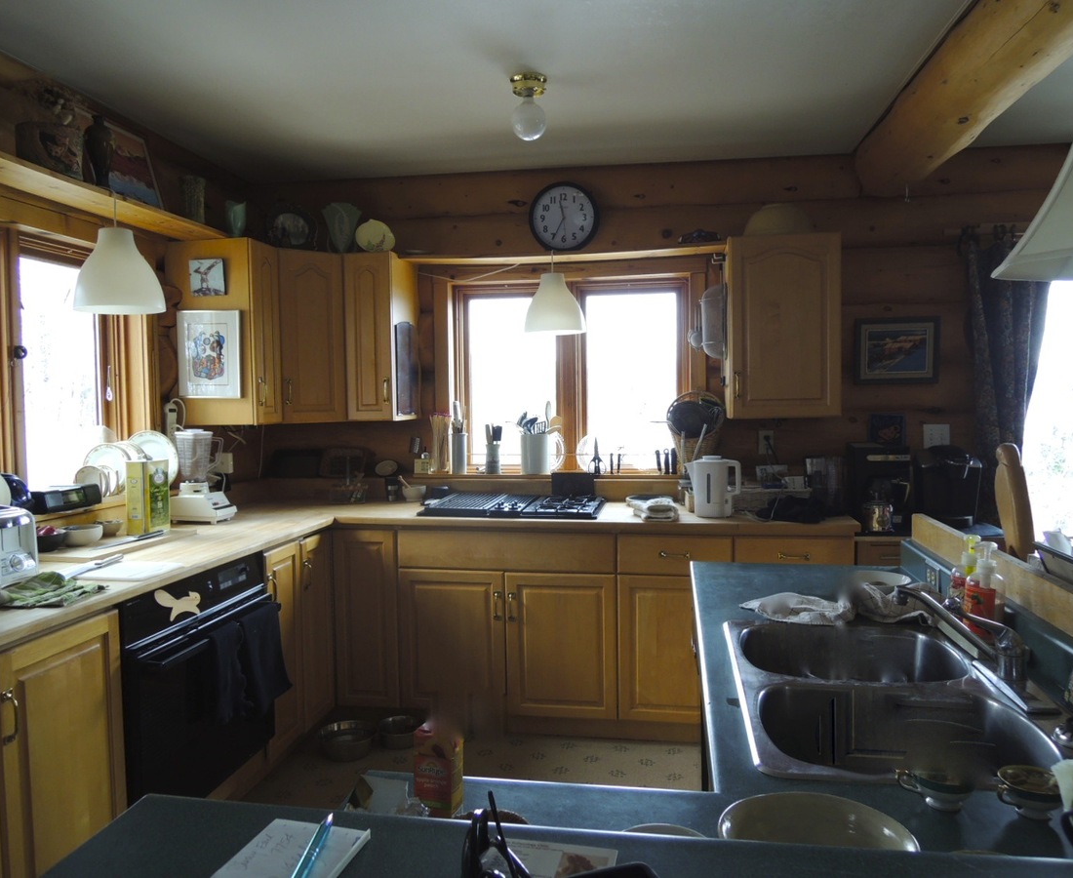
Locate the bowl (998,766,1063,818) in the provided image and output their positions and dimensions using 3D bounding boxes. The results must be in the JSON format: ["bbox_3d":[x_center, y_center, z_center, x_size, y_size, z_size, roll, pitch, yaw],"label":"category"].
[{"bbox_3d":[0.574,0.411,0.936,0.080,0.041,0.078,0,2,10],"label":"bowl"}]

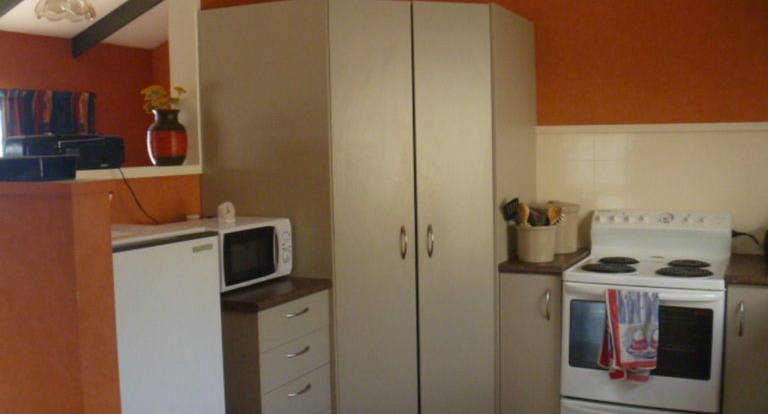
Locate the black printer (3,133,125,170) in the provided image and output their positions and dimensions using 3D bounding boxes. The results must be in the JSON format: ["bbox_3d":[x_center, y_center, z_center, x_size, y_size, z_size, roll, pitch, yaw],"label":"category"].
[{"bbox_3d":[-1.194,-0.198,2.791,0.217,0.135,0.355,2,6,28],"label":"black printer"}]

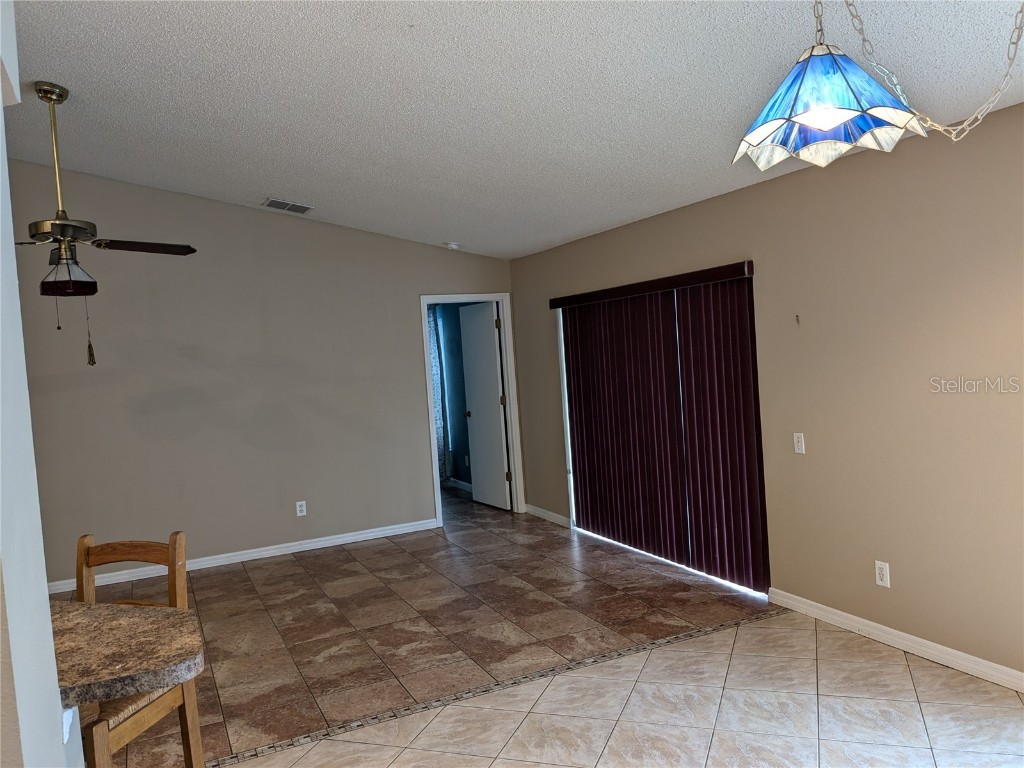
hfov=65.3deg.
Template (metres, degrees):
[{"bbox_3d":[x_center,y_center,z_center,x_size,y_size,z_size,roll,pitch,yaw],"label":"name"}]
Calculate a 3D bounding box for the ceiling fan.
[{"bbox_3d":[-2.414,-1.024,4.270,1.320,1.110,1.320,-5,3,-32],"label":"ceiling fan"}]

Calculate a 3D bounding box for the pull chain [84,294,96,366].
[{"bbox_3d":[-2.318,-0.288,4.383,0.042,0.375,0.042,-5,3,-28],"label":"pull chain"}]

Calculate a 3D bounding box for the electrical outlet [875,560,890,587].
[{"bbox_3d":[1.838,0.946,3.969,0.009,0.118,0.076,-5,3,-25],"label":"electrical outlet"}]

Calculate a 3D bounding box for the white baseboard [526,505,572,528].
[{"bbox_3d":[0.321,1.211,7.302,0.014,0.083,0.860,-5,3,-25],"label":"white baseboard"}]

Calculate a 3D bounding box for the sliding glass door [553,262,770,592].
[{"bbox_3d":[0.946,0.269,5.763,0.120,1.965,2.450,-5,3,-25],"label":"sliding glass door"}]

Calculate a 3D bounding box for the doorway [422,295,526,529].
[{"bbox_3d":[-0.370,0.224,7.530,0.896,2.127,0.140,-5,3,-25],"label":"doorway"}]

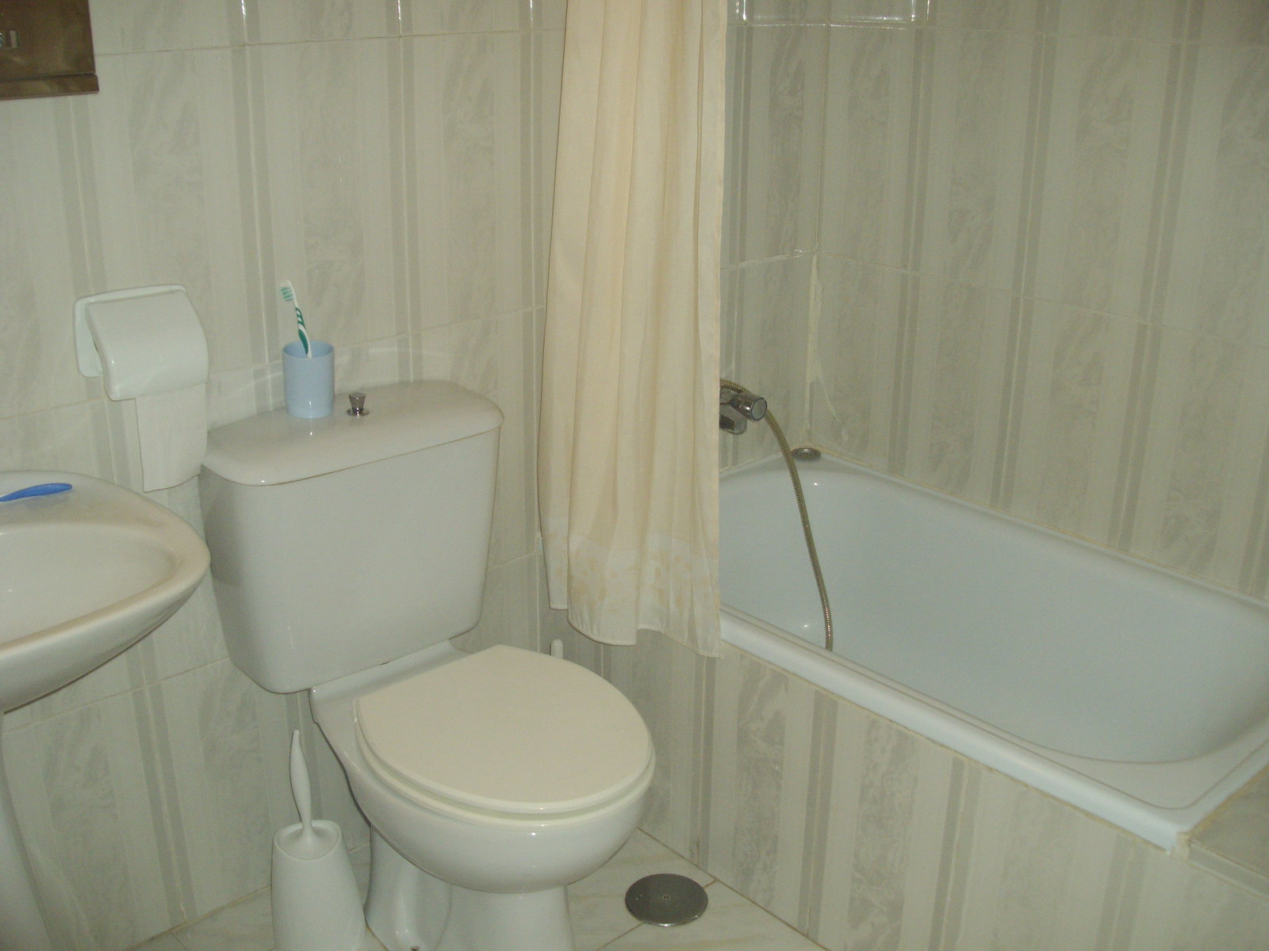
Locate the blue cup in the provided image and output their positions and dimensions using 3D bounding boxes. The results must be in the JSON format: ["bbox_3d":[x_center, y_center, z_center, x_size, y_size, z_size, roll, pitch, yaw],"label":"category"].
[{"bbox_3d":[-0.468,-0.138,1.889,0.074,0.095,0.074,1,21,0],"label":"blue cup"}]

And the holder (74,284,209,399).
[{"bbox_3d":[-0.634,-0.176,1.711,0.156,0.131,0.087,-18,28,-39],"label":"holder"}]

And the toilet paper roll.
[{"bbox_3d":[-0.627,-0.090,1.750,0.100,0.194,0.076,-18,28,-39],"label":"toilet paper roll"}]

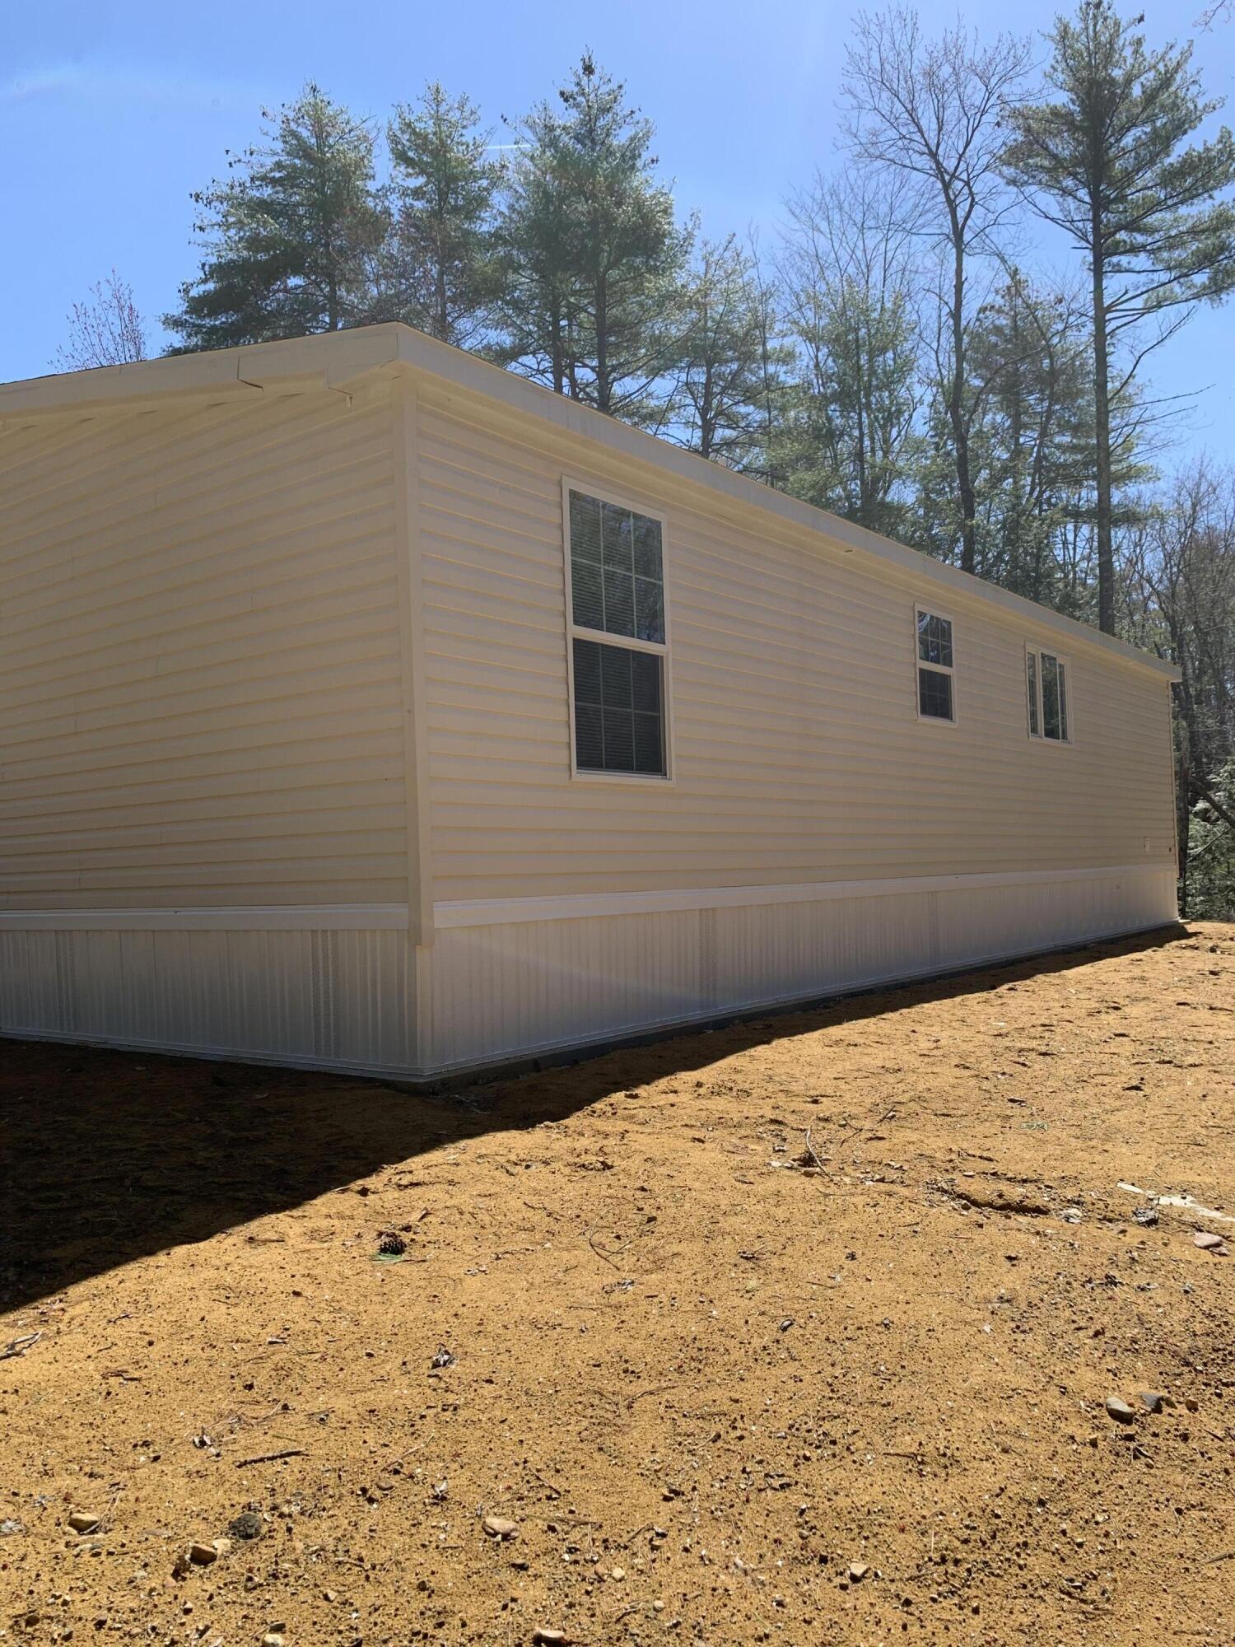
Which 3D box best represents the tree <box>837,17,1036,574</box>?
[{"bbox_3d":[7.171,-8.022,26.830,4.128,19.584,4.128,-2,-2,0],"label":"tree"}]

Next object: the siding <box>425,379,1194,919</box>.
[{"bbox_3d":[3.178,-0.745,11.004,0.180,2.360,13.752,-4,-3,37],"label":"siding"}]

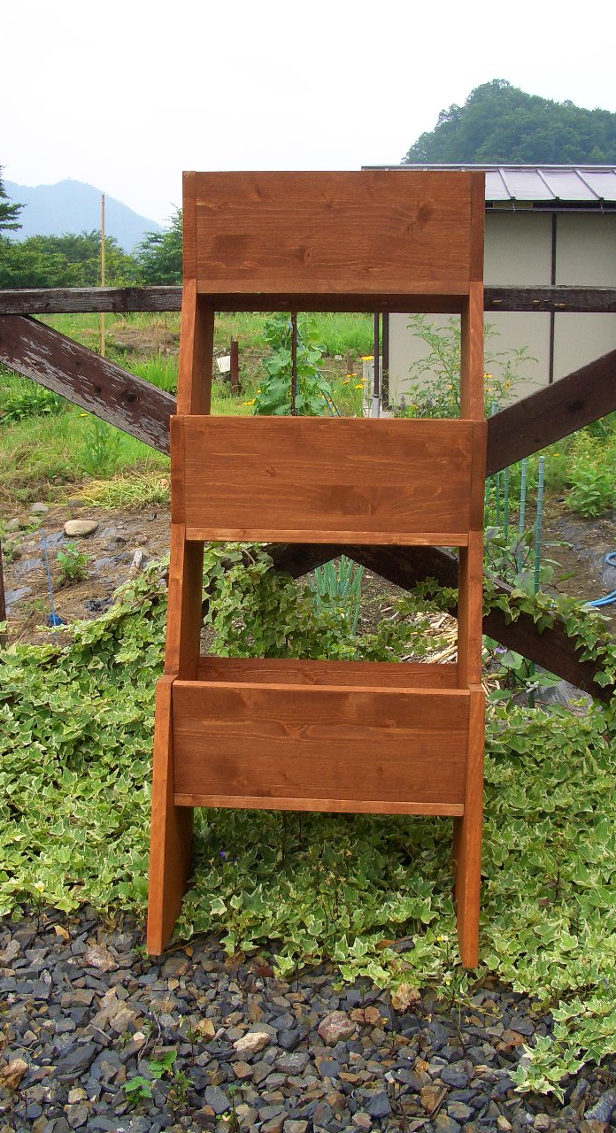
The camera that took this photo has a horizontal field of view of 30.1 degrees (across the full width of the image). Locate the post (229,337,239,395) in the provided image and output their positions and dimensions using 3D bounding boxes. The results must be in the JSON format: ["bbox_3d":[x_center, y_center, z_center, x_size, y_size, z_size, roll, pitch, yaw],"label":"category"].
[{"bbox_3d":[-0.991,-2.669,15.300,0.100,0.710,0.100,-1,11,0],"label":"post"}]

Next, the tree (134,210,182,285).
[{"bbox_3d":[-4.965,-12.579,45.000,4.000,4.100,4.000,-1,11,0],"label":"tree"}]

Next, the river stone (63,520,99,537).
[{"bbox_3d":[-1.037,-0.175,5.240,0.153,0.062,0.110,-1,11,0],"label":"river stone"}]

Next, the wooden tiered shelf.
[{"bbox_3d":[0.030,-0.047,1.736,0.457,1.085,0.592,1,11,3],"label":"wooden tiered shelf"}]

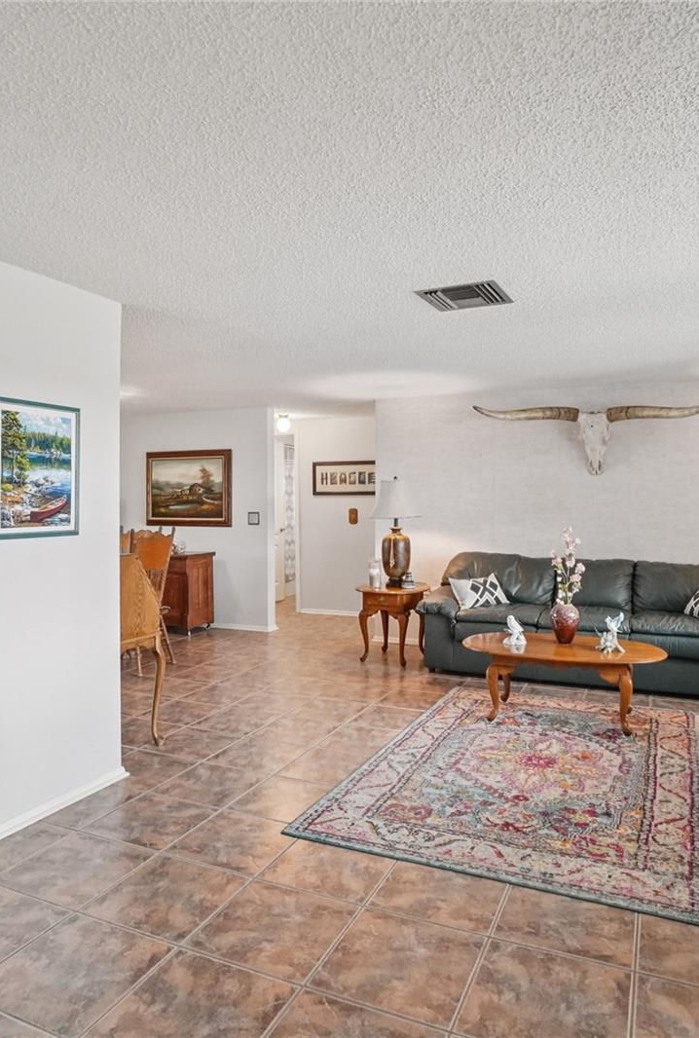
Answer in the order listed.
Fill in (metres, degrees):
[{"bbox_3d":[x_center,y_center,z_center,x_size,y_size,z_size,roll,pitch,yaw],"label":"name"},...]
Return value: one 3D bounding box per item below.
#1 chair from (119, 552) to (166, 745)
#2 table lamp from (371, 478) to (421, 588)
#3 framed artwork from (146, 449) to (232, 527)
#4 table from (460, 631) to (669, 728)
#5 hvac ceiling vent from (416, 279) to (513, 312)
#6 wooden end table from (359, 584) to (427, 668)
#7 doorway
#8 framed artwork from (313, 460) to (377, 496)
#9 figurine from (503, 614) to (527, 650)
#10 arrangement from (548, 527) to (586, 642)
[{"bbox_3d":[-1.396,0.735,3.704,0.588,1.098,0.412,1,2,26],"label":"chair"},{"bbox_3d":[0.396,0.119,5.648,0.431,0.951,0.431,0,2,0],"label":"table lamp"},{"bbox_3d":[-1.794,-0.334,7.223,1.127,0.823,0.049,1,2,24],"label":"framed artwork"},{"bbox_3d":[1.372,1.049,4.162,1.225,0.461,0.686,0,1,24],"label":"table"},{"bbox_3d":[0.568,-1.077,3.168,0.387,0.029,0.382,0,1,24],"label":"hvac ceiling vent"},{"bbox_3d":[0.409,0.931,5.819,0.559,0.598,0.647,0,1,24],"label":"wooden end table"},{"bbox_3d":[-0.942,0.072,8.252,0.706,2.136,0.118,0,1,24],"label":"doorway"},{"bbox_3d":[-0.022,-0.487,7.853,0.960,0.421,0.029,0,1,24],"label":"framed artwork"},{"bbox_3d":[1.092,0.723,4.270,0.147,0.206,0.118,-1,2,-28],"label":"figurine"},{"bbox_3d":[1.447,0.432,4.348,0.235,0.770,0.216,0,1,24],"label":"arrangement"}]

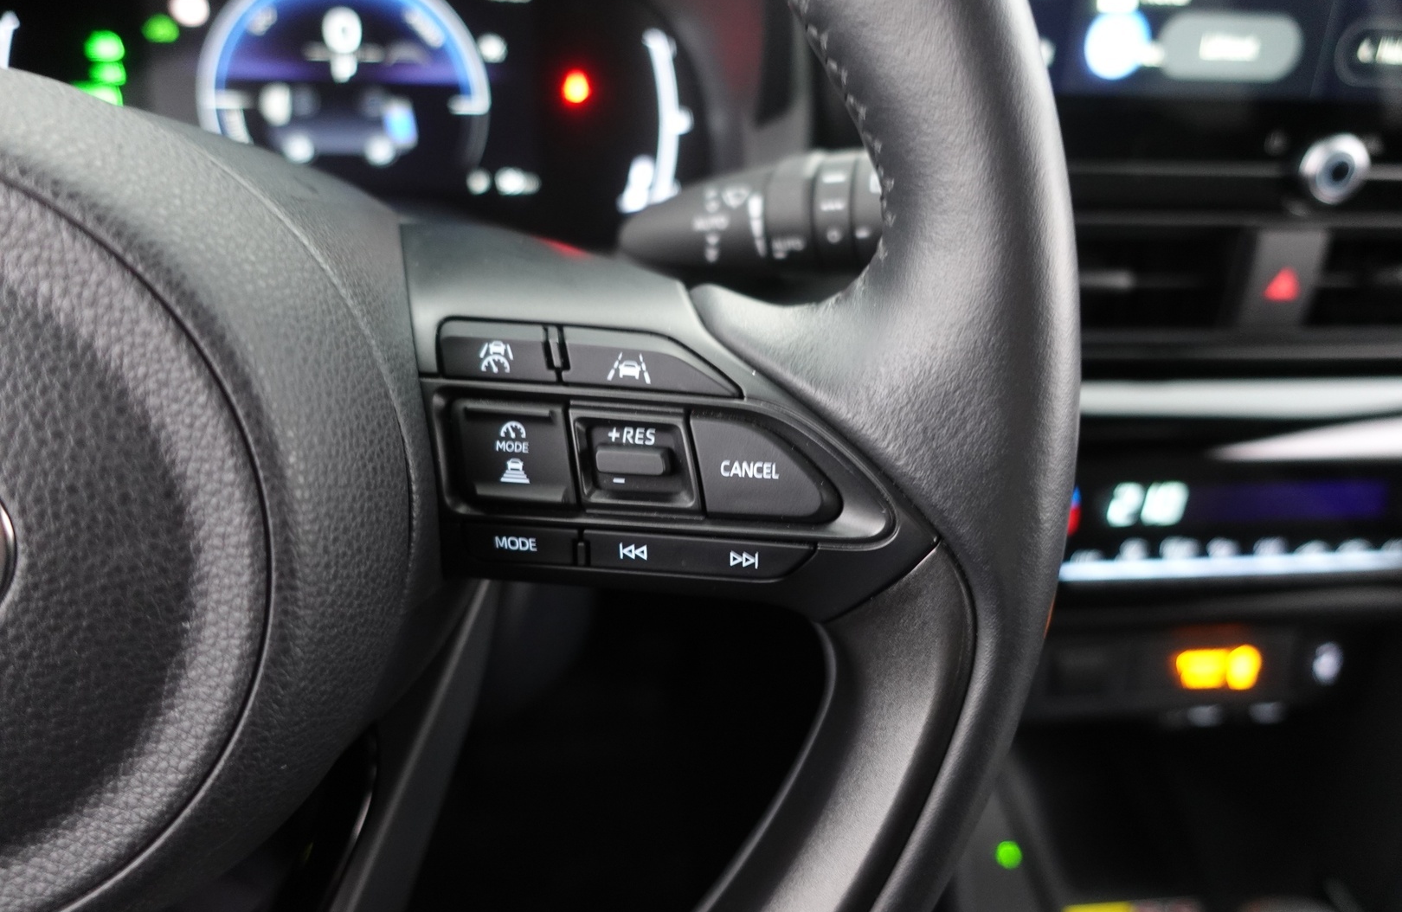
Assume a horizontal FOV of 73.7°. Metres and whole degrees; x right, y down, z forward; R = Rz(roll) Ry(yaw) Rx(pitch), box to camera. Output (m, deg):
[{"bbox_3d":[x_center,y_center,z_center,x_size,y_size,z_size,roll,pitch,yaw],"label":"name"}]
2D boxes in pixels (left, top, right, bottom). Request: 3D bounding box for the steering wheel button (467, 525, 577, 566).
[{"bbox_3d":[-0.032,0.016,0.168,0.019,0.007,0.004,4,24,5],"label":"steering wheel button"}]

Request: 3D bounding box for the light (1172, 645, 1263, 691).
[{"bbox_3d":[0.209,0.086,0.378,0.034,0.017,0.005,-1,18,-6],"label":"light"}]

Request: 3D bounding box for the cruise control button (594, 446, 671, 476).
[{"bbox_3d":[-0.012,0.001,0.161,0.013,0.004,0.004,4,13,8],"label":"cruise control button"}]

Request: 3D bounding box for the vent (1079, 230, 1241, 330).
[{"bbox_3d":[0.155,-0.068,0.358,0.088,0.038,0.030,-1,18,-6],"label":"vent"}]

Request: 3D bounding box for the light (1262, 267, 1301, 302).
[{"bbox_3d":[0.221,-0.065,0.356,0.013,0.013,0.004,-1,18,-6],"label":"light"}]

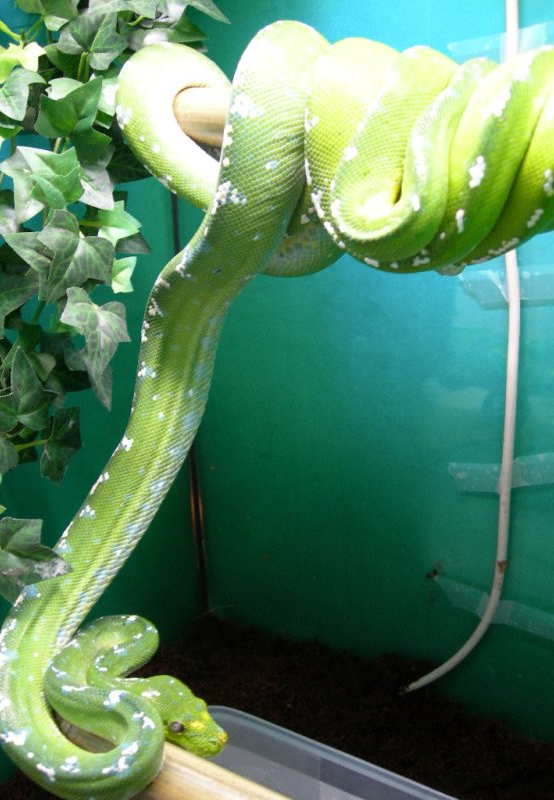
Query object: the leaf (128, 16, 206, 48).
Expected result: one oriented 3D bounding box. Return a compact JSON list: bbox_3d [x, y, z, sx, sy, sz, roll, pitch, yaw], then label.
[{"bbox_3d":[-0.066,-0.220,0.525,0.047,0.024,0.021,0,68,0],"label":"leaf"}]

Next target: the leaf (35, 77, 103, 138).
[{"bbox_3d":[-0.123,-0.173,0.520,0.040,0.039,0.022,0,-17,-6],"label":"leaf"}]

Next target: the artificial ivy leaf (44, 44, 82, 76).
[{"bbox_3d":[-0.128,-0.205,0.530,0.027,0.022,0.015,0,-11,0],"label":"artificial ivy leaf"}]

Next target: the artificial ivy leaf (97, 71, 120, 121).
[{"bbox_3d":[-0.098,-0.179,0.515,0.026,0.031,0.010,0,3,-19],"label":"artificial ivy leaf"}]

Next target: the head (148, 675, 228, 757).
[{"bbox_3d":[-0.048,0.161,0.450,0.049,0.024,0.031,22,31,26],"label":"head"}]

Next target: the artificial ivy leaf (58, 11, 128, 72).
[{"bbox_3d":[-0.107,-0.209,0.510,0.042,0.036,0.020,0,-14,-6],"label":"artificial ivy leaf"}]

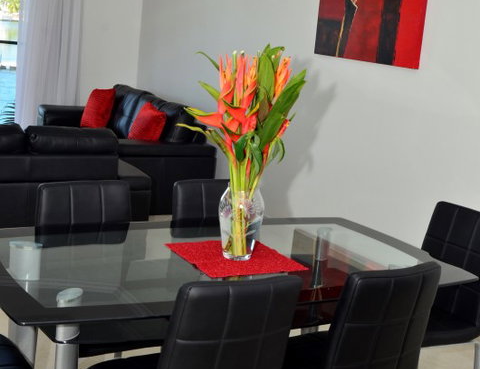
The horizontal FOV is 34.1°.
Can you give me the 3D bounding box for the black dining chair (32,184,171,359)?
[{"bbox_3d":[-0.506,0.489,2.883,0.420,0.918,0.520,-3,16,-27],"label":"black dining chair"}]

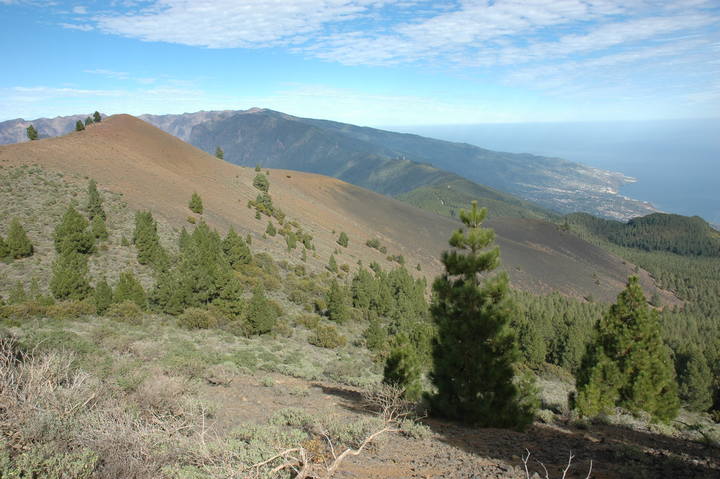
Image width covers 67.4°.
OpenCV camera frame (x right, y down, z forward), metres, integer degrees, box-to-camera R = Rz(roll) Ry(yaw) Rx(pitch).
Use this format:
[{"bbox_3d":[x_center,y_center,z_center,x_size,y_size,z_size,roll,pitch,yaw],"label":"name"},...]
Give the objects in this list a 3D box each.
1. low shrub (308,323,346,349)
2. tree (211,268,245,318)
[{"bbox_3d":[-2.229,6.583,37.000,2.606,1.650,2.400,-2,13,-4],"label":"low shrub"},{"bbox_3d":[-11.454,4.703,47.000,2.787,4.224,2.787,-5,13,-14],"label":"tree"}]

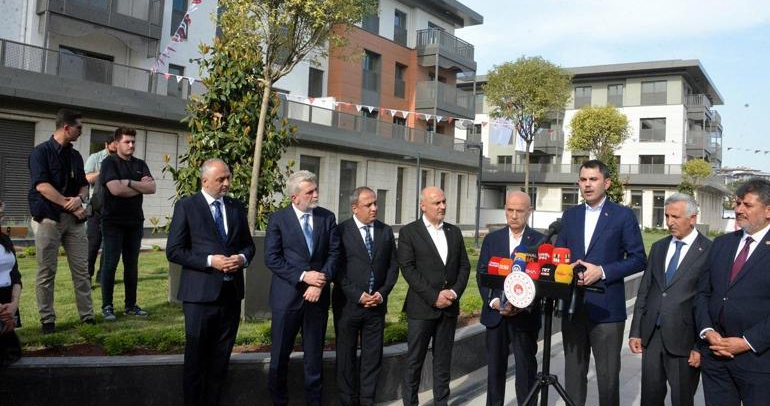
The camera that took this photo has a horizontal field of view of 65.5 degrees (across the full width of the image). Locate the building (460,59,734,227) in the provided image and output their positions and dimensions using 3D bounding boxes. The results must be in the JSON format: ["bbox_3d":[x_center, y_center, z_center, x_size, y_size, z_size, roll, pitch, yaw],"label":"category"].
[{"bbox_3d":[20.800,-4.700,62.200,24.500,13.600,22.500,2,0,36],"label":"building"}]

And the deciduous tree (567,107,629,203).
[{"bbox_3d":[5.858,-1.081,16.400,1.700,3.250,1.700,2,-1,37],"label":"deciduous tree"}]

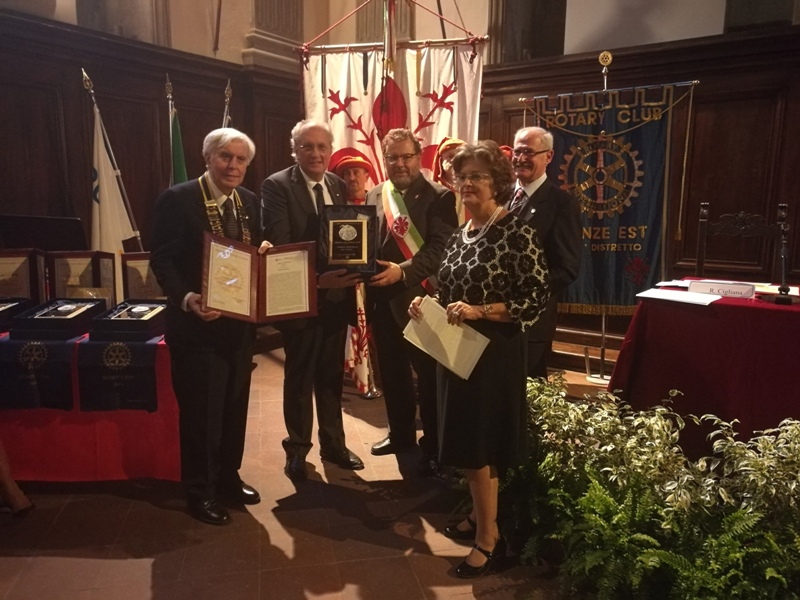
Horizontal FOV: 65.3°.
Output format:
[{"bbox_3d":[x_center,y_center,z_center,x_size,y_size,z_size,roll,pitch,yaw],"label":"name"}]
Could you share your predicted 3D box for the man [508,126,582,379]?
[{"bbox_3d":[0.670,0.023,3.150,0.520,1.740,0.360,8,12,39],"label":"man"}]

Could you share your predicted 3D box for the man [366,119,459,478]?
[{"bbox_3d":[0.061,0.012,3.282,0.530,1.765,0.430,6,11,28],"label":"man"}]

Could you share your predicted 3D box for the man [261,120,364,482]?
[{"bbox_3d":[-0.420,0.010,3.090,0.540,1.770,0.460,-6,11,-34],"label":"man"}]

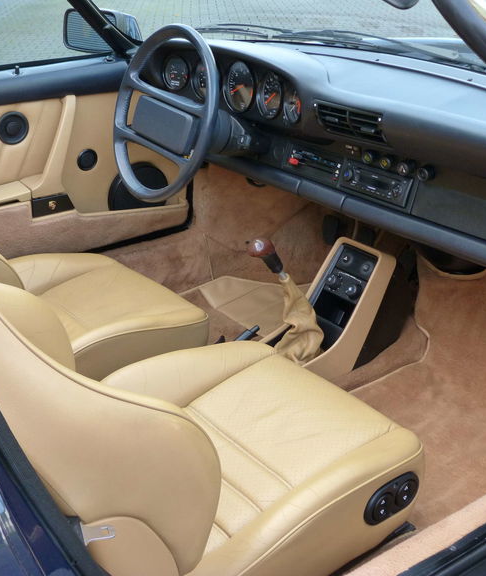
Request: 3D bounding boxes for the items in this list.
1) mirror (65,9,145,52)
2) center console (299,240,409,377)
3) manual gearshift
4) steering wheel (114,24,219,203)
[{"bbox_3d":[-0.369,-0.682,2.284,0.195,0.118,0.120,15,27,32],"label":"mirror"},{"bbox_3d":[0.186,0.060,1.885,0.340,0.290,0.180,-16,28,-34],"label":"center console"},{"bbox_3d":[0.088,0.018,1.786,0.130,0.335,0.110,-34,37,-24],"label":"manual gearshift"},{"bbox_3d":[-0.152,-0.380,1.904,0.090,0.382,0.382,2,17,-40],"label":"steering wheel"}]

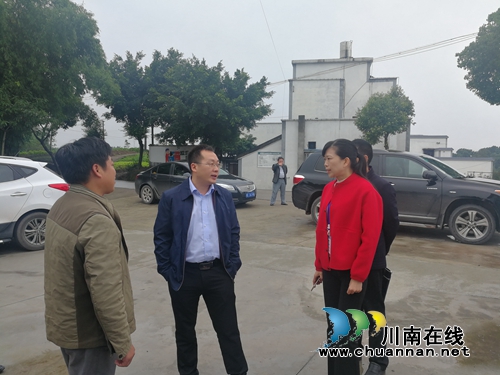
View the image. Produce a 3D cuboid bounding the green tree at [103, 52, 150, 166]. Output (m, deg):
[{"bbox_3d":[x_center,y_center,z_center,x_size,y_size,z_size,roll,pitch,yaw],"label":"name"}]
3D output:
[{"bbox_3d":[-6.910,-4.372,22.000,3.100,6.490,3.000,0,4,0],"label":"green tree"}]

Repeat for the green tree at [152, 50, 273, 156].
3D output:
[{"bbox_3d":[-1.971,-4.100,20.500,6.300,6.200,5.300,0,4,0],"label":"green tree"}]

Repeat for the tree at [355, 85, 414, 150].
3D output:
[{"bbox_3d":[5.690,-2.327,16.500,2.550,4.060,2.500,0,4,0],"label":"tree"}]

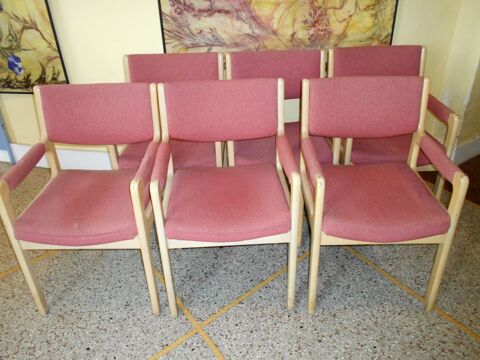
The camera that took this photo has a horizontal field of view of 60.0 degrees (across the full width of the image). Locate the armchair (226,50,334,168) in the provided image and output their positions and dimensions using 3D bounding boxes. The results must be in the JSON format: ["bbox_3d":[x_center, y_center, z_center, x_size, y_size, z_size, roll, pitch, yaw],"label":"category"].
[{"bbox_3d":[0.209,-0.181,2.212,0.543,0.868,0.521,-2,31,0],"label":"armchair"}]

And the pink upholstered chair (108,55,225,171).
[{"bbox_3d":[-0.345,-0.171,2.225,0.543,0.868,0.521,-1,31,1],"label":"pink upholstered chair"}]

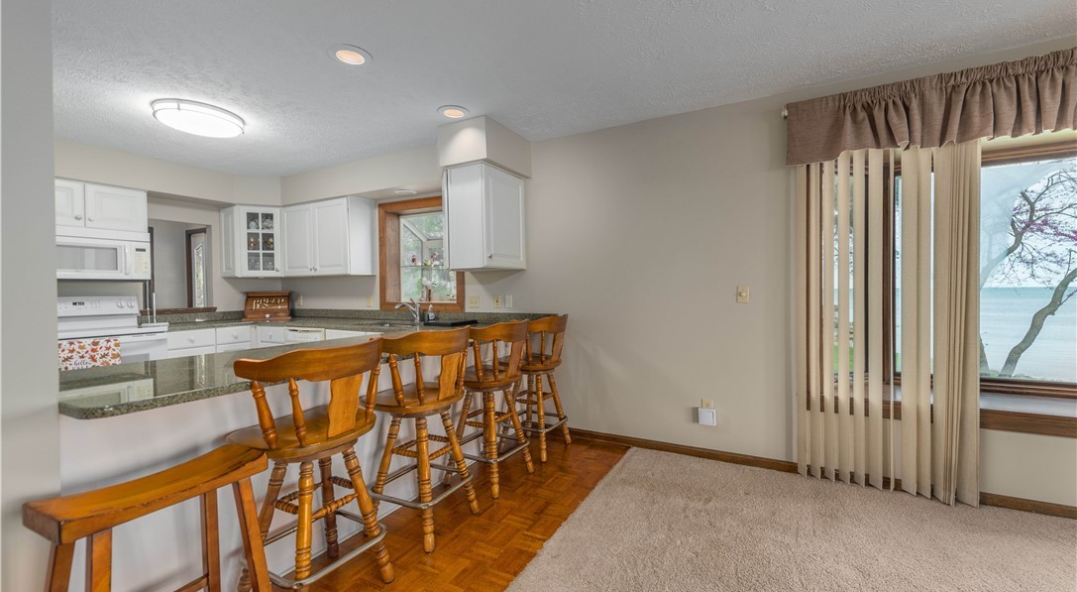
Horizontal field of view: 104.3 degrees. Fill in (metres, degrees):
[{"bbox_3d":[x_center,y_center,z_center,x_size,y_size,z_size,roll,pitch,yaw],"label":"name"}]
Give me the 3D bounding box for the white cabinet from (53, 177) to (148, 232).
[{"bbox_3d":[-3.955,-0.767,3.608,0.319,0.385,0.786,0,1,28],"label":"white cabinet"}]

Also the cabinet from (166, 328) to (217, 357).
[{"bbox_3d":[-3.530,0.737,4.091,0.614,0.860,0.395,0,1,28],"label":"cabinet"}]

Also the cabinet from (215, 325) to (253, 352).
[{"bbox_3d":[-3.359,0.731,4.416,0.614,0.860,0.340,0,1,28],"label":"cabinet"}]

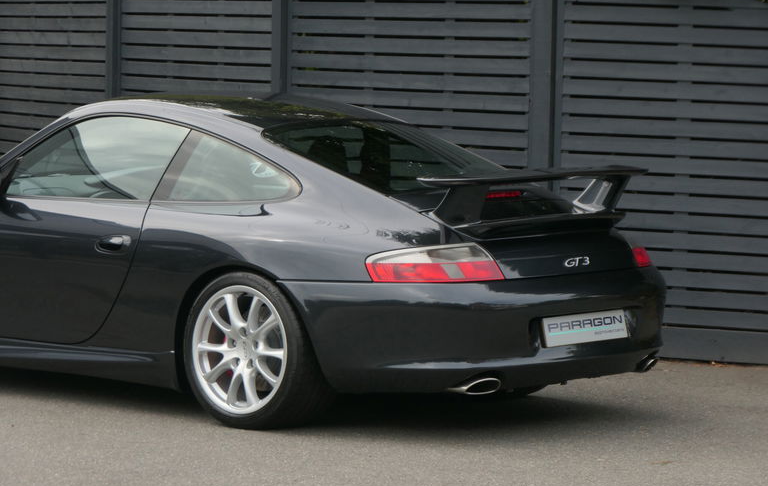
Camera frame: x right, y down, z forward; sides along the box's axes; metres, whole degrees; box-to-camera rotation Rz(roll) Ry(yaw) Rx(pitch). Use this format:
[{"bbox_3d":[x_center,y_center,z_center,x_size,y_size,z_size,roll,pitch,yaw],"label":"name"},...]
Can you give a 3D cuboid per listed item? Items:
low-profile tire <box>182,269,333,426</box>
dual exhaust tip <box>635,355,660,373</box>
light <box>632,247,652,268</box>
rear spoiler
[{"bbox_3d":[-0.472,0.403,12.980,0.628,0.628,0.298,3,5,40],"label":"low-profile tire"},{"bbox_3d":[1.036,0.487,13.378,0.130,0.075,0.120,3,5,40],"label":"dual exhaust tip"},{"bbox_3d":[0.992,0.010,13.503,0.170,0.155,0.520,0,4,0],"label":"light"},{"bbox_3d":[0.572,-0.185,13.030,0.310,0.210,1.280,3,5,40],"label":"rear spoiler"}]

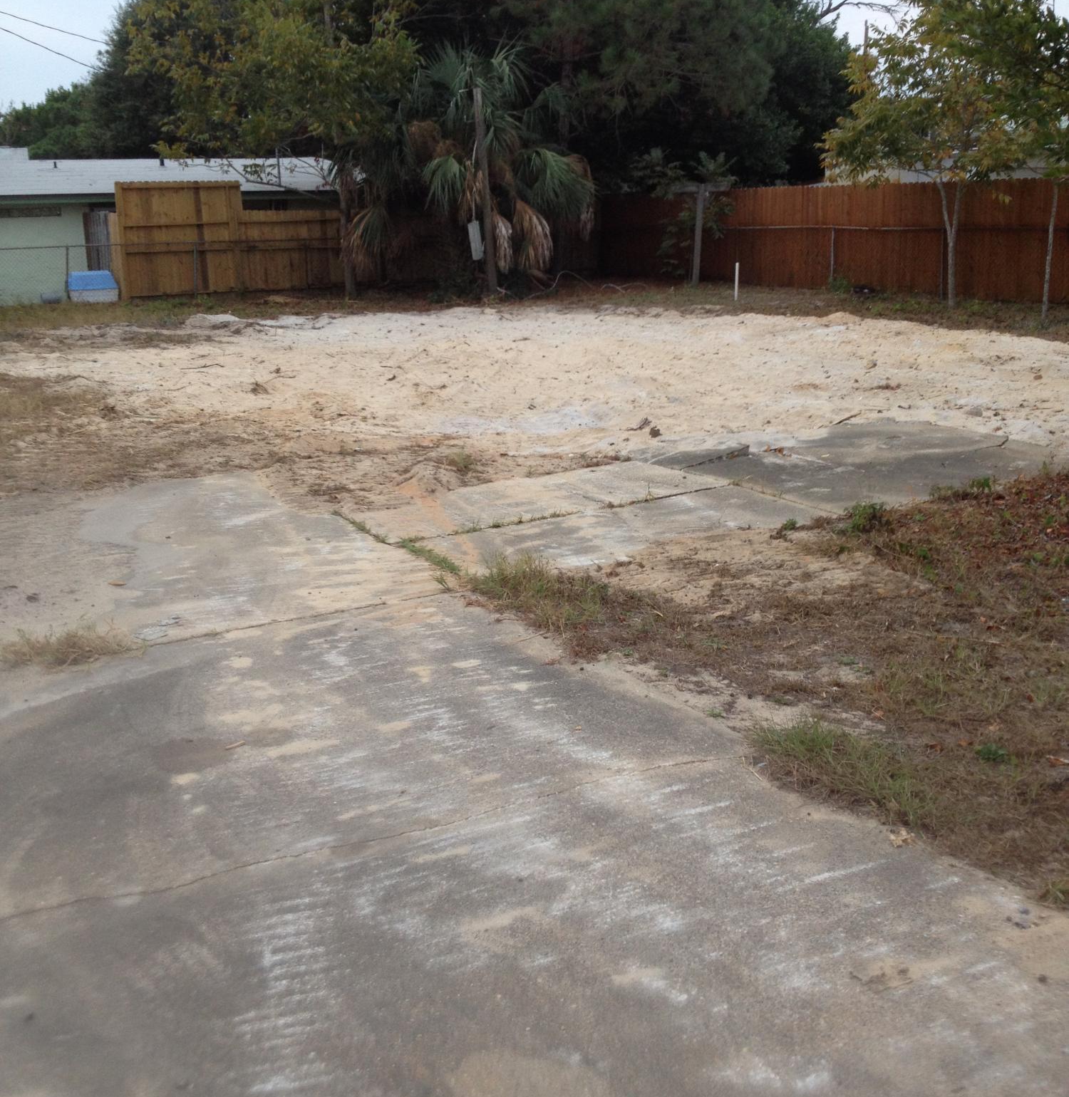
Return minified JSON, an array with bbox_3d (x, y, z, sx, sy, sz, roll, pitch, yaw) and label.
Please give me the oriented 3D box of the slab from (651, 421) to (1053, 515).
[{"bbox_3d":[2.114,-0.488,8.825,2.450,0.120,2.070,-9,16,-30],"label":"slab"}]

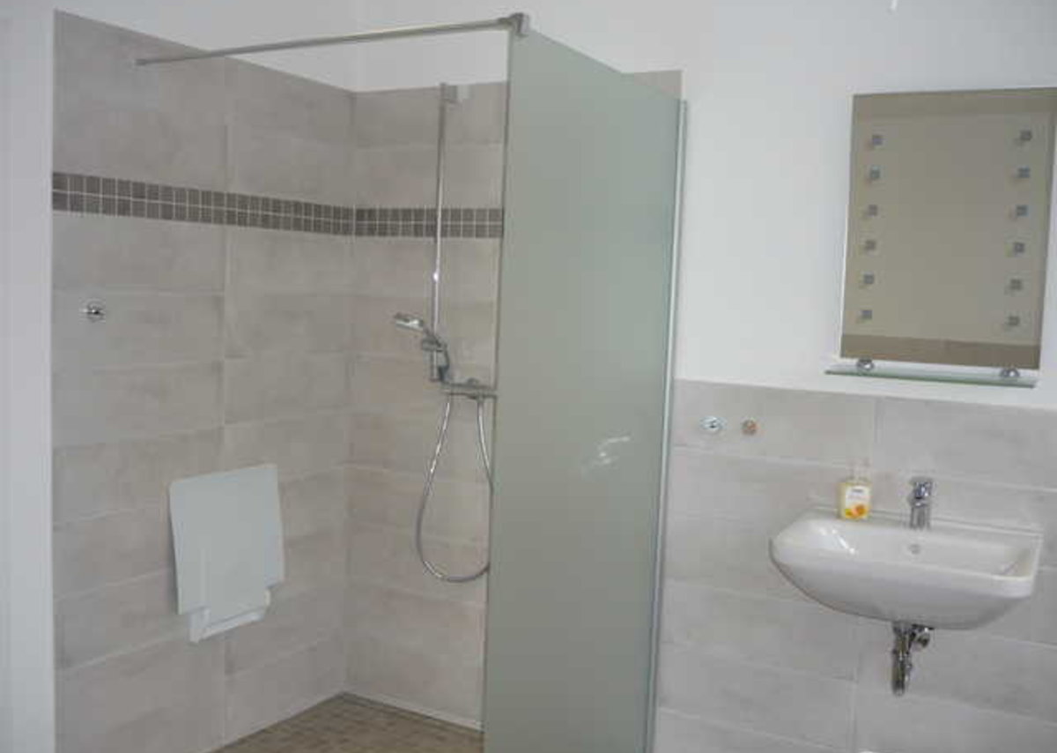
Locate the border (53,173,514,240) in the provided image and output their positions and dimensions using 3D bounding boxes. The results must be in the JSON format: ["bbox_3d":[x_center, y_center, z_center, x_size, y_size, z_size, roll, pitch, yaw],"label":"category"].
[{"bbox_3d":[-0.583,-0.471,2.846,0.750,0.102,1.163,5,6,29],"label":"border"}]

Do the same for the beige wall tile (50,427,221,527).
[{"bbox_3d":[-1.072,0.266,2.819,0.010,0.198,0.595,5,6,29],"label":"beige wall tile"}]

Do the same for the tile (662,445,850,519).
[{"bbox_3d":[0.666,0.326,2.875,0.590,0.200,0.012,5,6,29],"label":"tile"}]

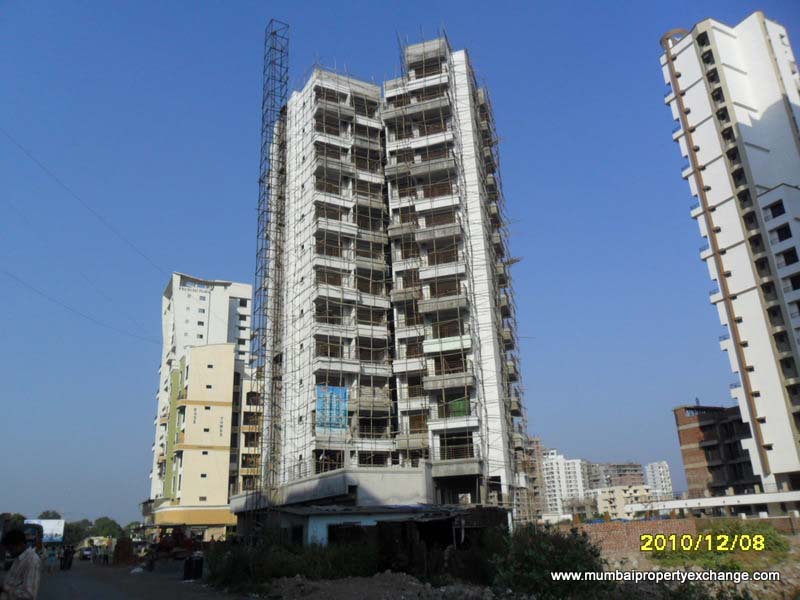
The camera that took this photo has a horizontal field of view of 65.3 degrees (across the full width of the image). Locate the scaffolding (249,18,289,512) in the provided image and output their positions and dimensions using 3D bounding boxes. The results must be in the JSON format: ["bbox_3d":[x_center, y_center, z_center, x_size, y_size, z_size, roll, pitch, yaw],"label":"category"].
[{"bbox_3d":[-10.998,-3.978,52.808,1.700,47.600,1.700,10,-23,-33],"label":"scaffolding"}]

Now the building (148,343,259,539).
[{"bbox_3d":[-28.150,22.963,95.552,14.000,26.800,21.000,8,-22,-27],"label":"building"}]

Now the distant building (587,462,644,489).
[{"bbox_3d":[154.563,134.405,442.038,36.000,32.100,20.000,3,-20,-16],"label":"distant building"}]

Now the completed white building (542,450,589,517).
[{"bbox_3d":[115.443,126.877,432.632,28.000,42.500,20.000,-4,-19,3],"label":"completed white building"}]

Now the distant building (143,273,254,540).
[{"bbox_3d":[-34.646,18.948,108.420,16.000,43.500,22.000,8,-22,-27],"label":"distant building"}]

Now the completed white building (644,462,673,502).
[{"bbox_3d":[202.373,145.246,484.988,18.000,36.000,17.000,-4,-19,3],"label":"completed white building"}]

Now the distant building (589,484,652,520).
[{"bbox_3d":[95.848,85.842,265.389,20.000,12.300,13.000,9,-23,-30],"label":"distant building"}]

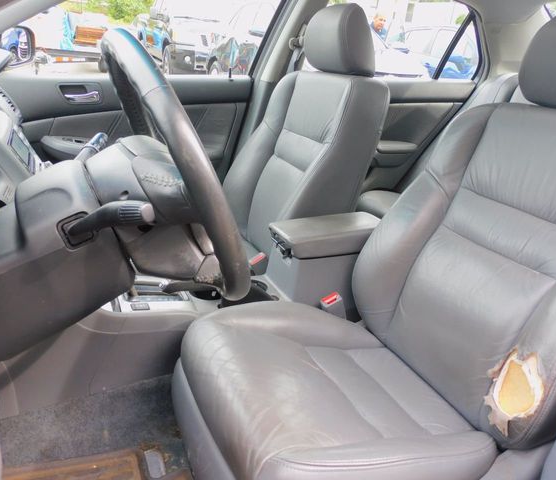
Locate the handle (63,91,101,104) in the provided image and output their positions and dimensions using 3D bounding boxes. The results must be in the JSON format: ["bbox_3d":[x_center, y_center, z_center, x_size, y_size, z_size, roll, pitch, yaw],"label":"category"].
[{"bbox_3d":[-0.598,-0.435,1.579,0.107,0.036,0.028,-8,25,-25],"label":"handle"}]

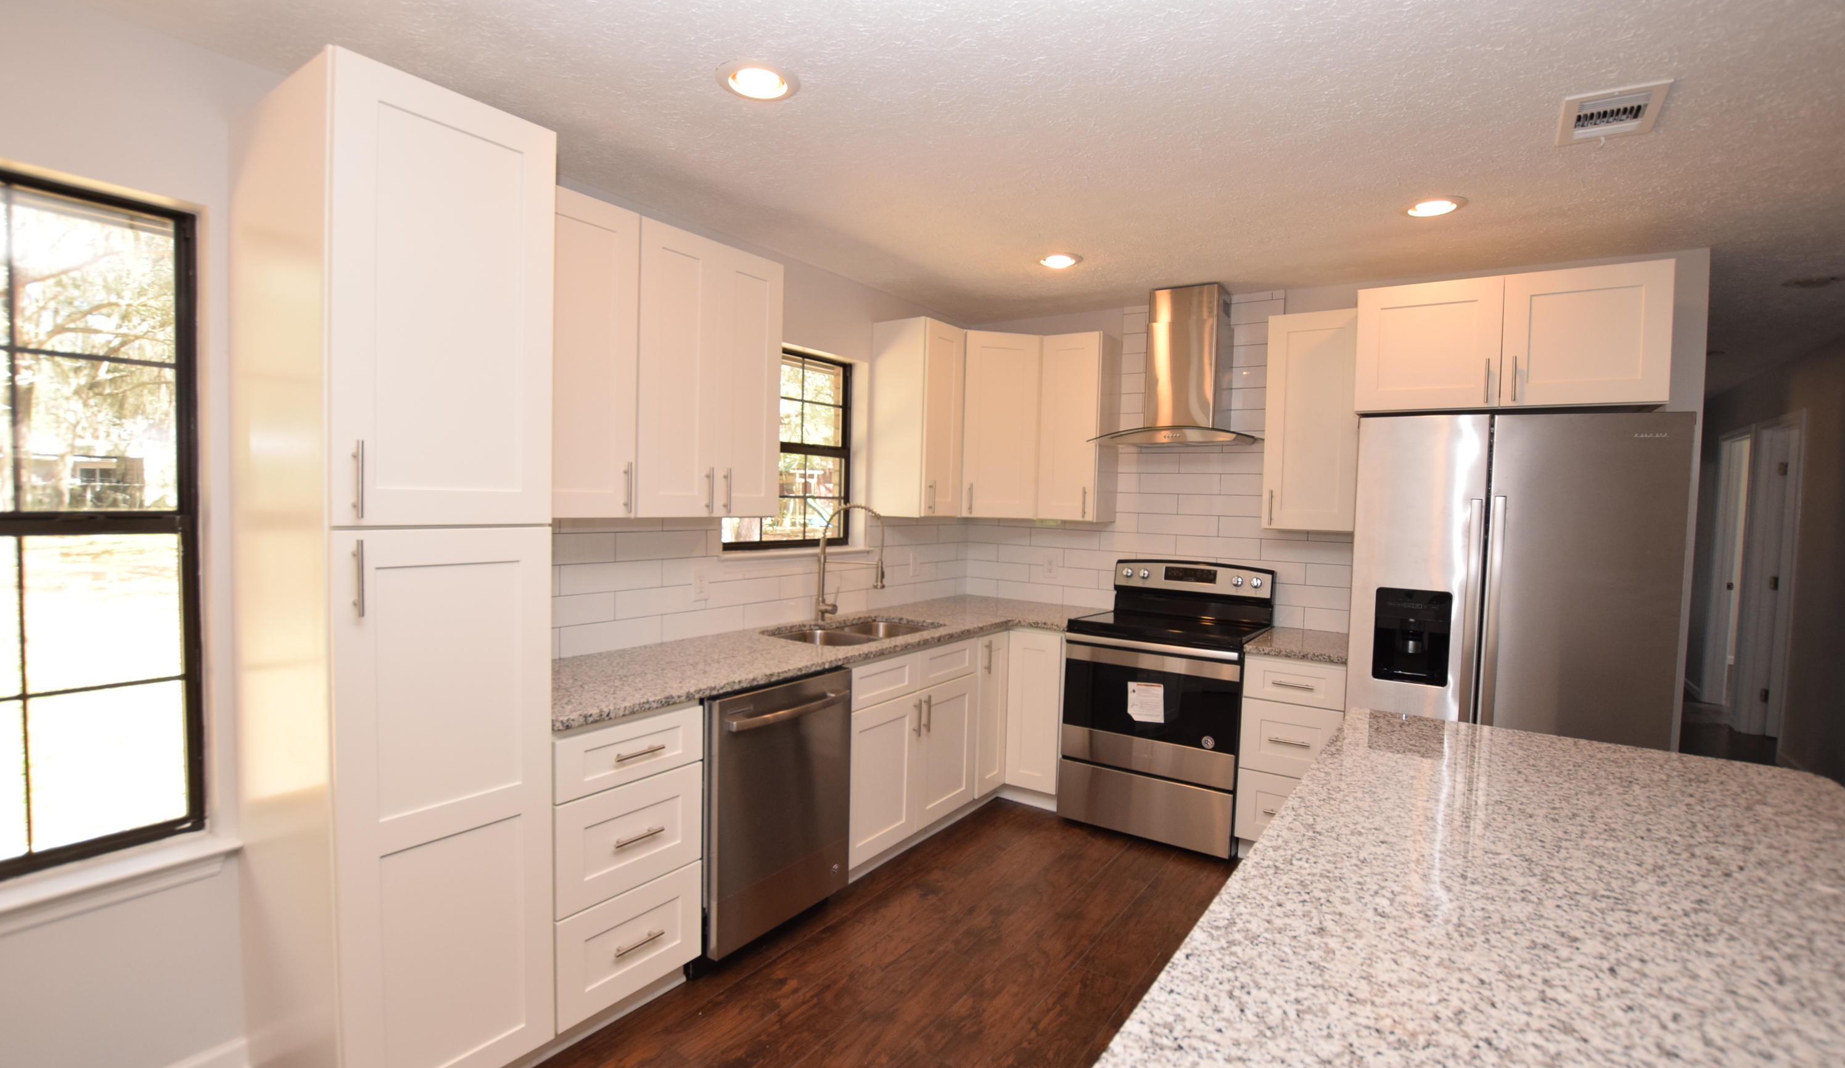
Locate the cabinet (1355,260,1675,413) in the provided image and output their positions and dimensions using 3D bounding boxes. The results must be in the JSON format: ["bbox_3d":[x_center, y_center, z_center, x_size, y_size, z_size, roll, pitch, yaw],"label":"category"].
[{"bbox_3d":[2.248,-0.680,2.988,0.897,0.470,0.630,3,3,33],"label":"cabinet"}]

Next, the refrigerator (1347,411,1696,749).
[{"bbox_3d":[2.200,0.498,2.947,0.908,1.800,0.750,3,3,33],"label":"refrigerator"}]

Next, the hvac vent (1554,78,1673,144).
[{"bbox_3d":[1.760,-1.059,1.969,0.194,0.025,0.311,3,3,33],"label":"hvac vent"}]

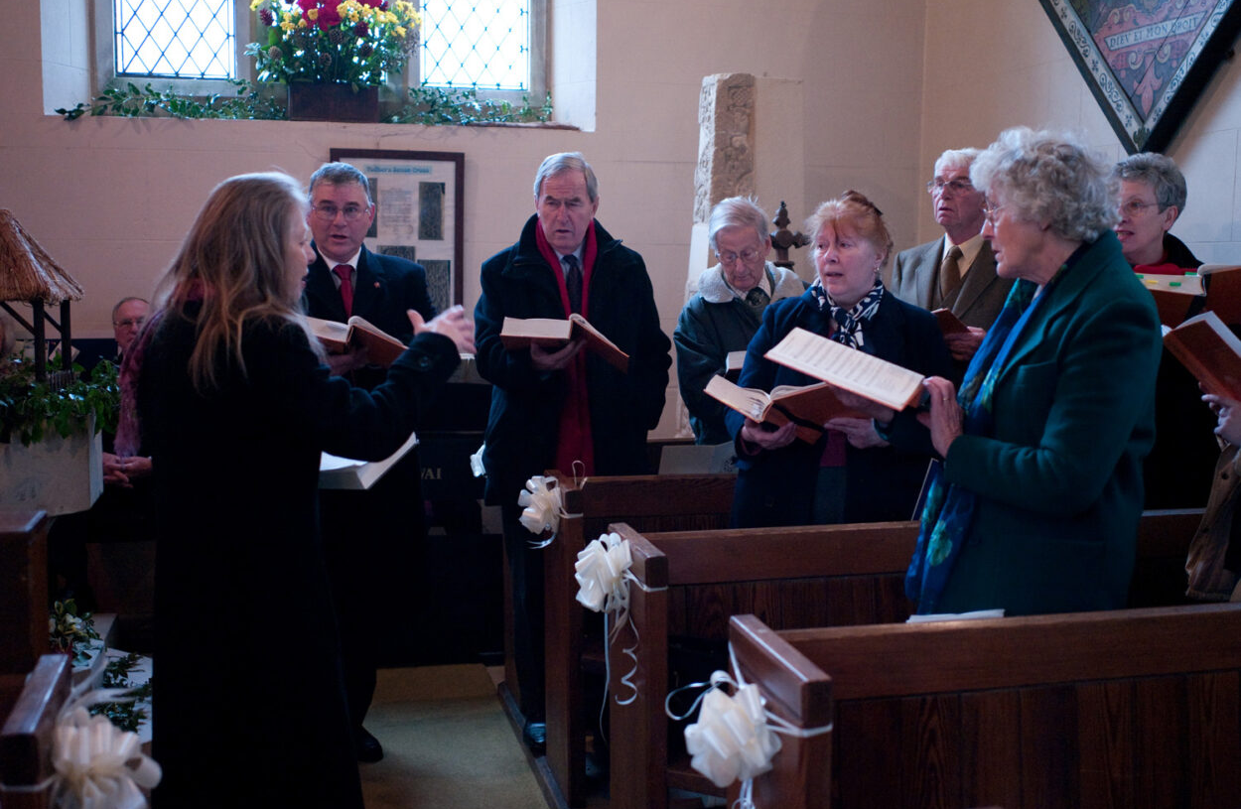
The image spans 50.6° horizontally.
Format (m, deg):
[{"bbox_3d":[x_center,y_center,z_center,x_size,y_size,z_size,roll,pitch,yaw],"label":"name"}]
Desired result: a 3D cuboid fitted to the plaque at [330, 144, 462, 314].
[{"bbox_3d":[-0.941,-0.700,5.543,0.565,0.770,0.035,-1,6,-13],"label":"plaque"}]

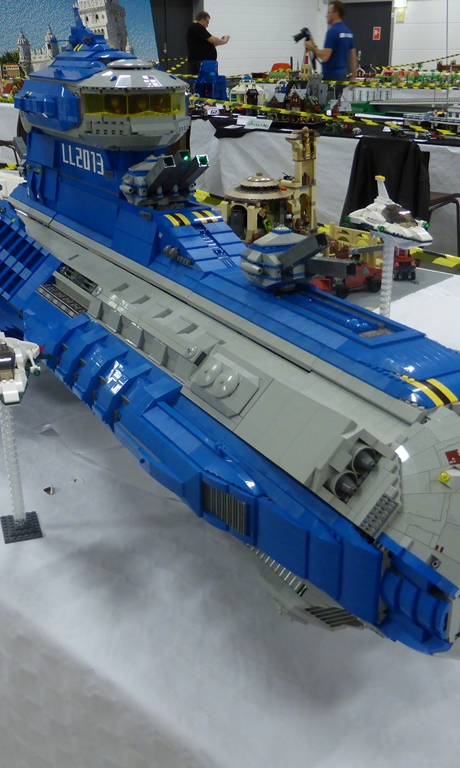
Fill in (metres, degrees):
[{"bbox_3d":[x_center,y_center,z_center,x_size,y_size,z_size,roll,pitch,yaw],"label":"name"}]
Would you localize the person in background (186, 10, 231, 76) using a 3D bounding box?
[{"bbox_3d":[-0.292,-4.296,11.316,0.600,1.768,0.520,1,23,3],"label":"person in background"}]

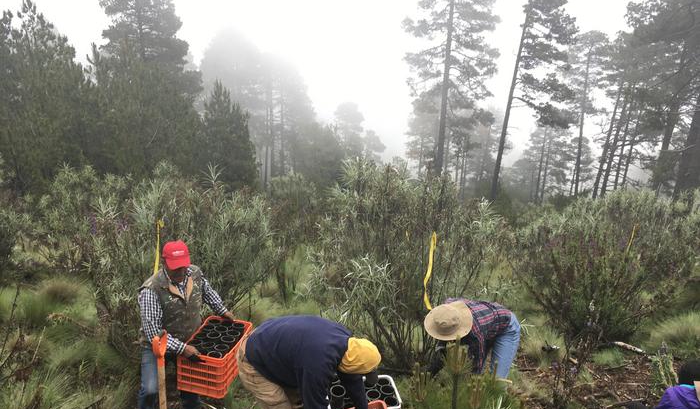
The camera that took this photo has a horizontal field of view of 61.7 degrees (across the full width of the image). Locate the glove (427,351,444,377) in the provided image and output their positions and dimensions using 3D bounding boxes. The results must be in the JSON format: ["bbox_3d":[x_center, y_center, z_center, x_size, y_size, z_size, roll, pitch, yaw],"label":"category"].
[{"bbox_3d":[0.714,1.329,4.900,0.100,0.210,0.110,6,21,-24],"label":"glove"}]

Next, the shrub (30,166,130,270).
[{"bbox_3d":[-3.846,0.244,8.400,1.500,1.650,1.400,-7,22,-25],"label":"shrub"}]

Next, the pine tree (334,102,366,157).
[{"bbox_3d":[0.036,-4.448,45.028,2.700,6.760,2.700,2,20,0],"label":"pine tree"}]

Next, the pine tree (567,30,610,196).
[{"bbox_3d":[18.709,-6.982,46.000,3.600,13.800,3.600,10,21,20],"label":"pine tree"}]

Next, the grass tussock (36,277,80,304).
[{"bbox_3d":[-3.430,1.035,6.900,0.580,0.380,0.550,-8,22,-27],"label":"grass tussock"}]

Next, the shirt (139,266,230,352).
[{"bbox_3d":[-1.207,0.766,4.200,0.580,0.620,0.420,-10,23,-31],"label":"shirt"}]

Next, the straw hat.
[{"bbox_3d":[0.756,0.898,4.500,0.380,0.130,0.360,-14,38,11],"label":"straw hat"}]

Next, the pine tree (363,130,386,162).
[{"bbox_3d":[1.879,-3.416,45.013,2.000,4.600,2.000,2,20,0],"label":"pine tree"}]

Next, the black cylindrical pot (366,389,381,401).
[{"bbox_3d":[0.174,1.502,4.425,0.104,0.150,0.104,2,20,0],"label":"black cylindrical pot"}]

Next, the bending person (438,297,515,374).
[{"bbox_3d":[1.017,1.207,4.750,0.850,1.050,0.520,-9,23,-30],"label":"bending person"}]

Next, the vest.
[{"bbox_3d":[-1.280,0.743,4.230,0.290,0.600,0.460,25,29,34],"label":"vest"}]

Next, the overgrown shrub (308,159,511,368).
[{"bbox_3d":[0.535,0.576,5.312,1.700,1.950,1.550,2,20,0],"label":"overgrown shrub"}]

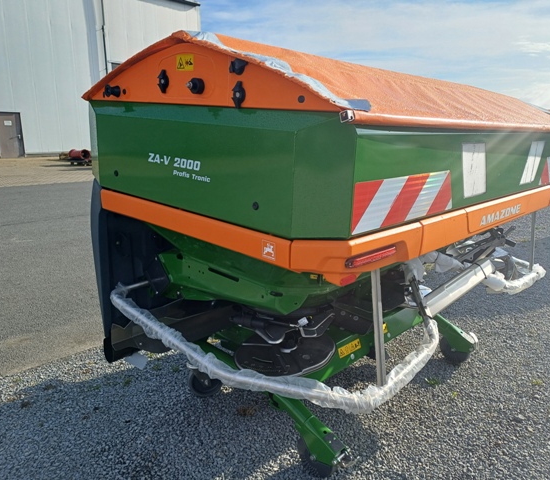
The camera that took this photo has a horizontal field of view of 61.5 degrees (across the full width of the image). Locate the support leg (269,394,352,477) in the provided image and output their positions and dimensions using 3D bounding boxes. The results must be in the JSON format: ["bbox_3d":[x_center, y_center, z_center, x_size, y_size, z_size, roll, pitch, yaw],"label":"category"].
[{"bbox_3d":[0.132,0.905,2.122,0.500,0.281,0.095,16,20,41],"label":"support leg"}]

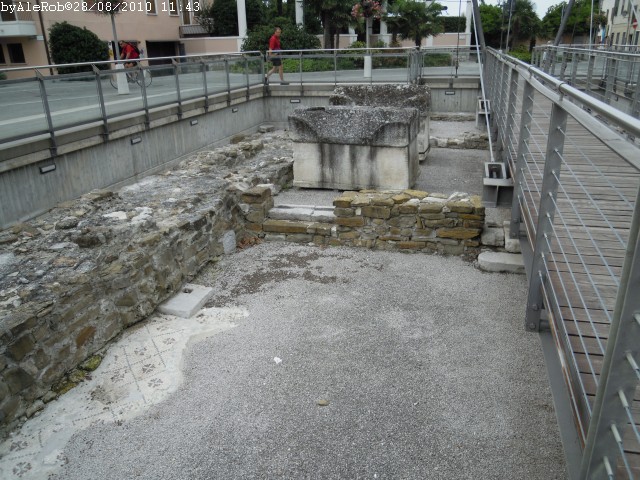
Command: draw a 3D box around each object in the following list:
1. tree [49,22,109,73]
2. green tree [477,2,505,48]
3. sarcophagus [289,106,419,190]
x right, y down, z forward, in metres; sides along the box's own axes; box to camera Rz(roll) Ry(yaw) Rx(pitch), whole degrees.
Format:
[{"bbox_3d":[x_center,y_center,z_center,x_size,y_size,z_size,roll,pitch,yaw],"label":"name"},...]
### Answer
[{"bbox_3d":[-10.735,-8.216,22.653,2.500,2.320,2.300,-10,23,-22],"label":"tree"},{"bbox_3d":[10.396,-12.769,31.632,2.200,3.200,2.200,-2,21,0],"label":"green tree"},{"bbox_3d":[0.689,-1.903,10.522,2.420,1.530,1.150,5,22,16],"label":"sarcophagus"}]

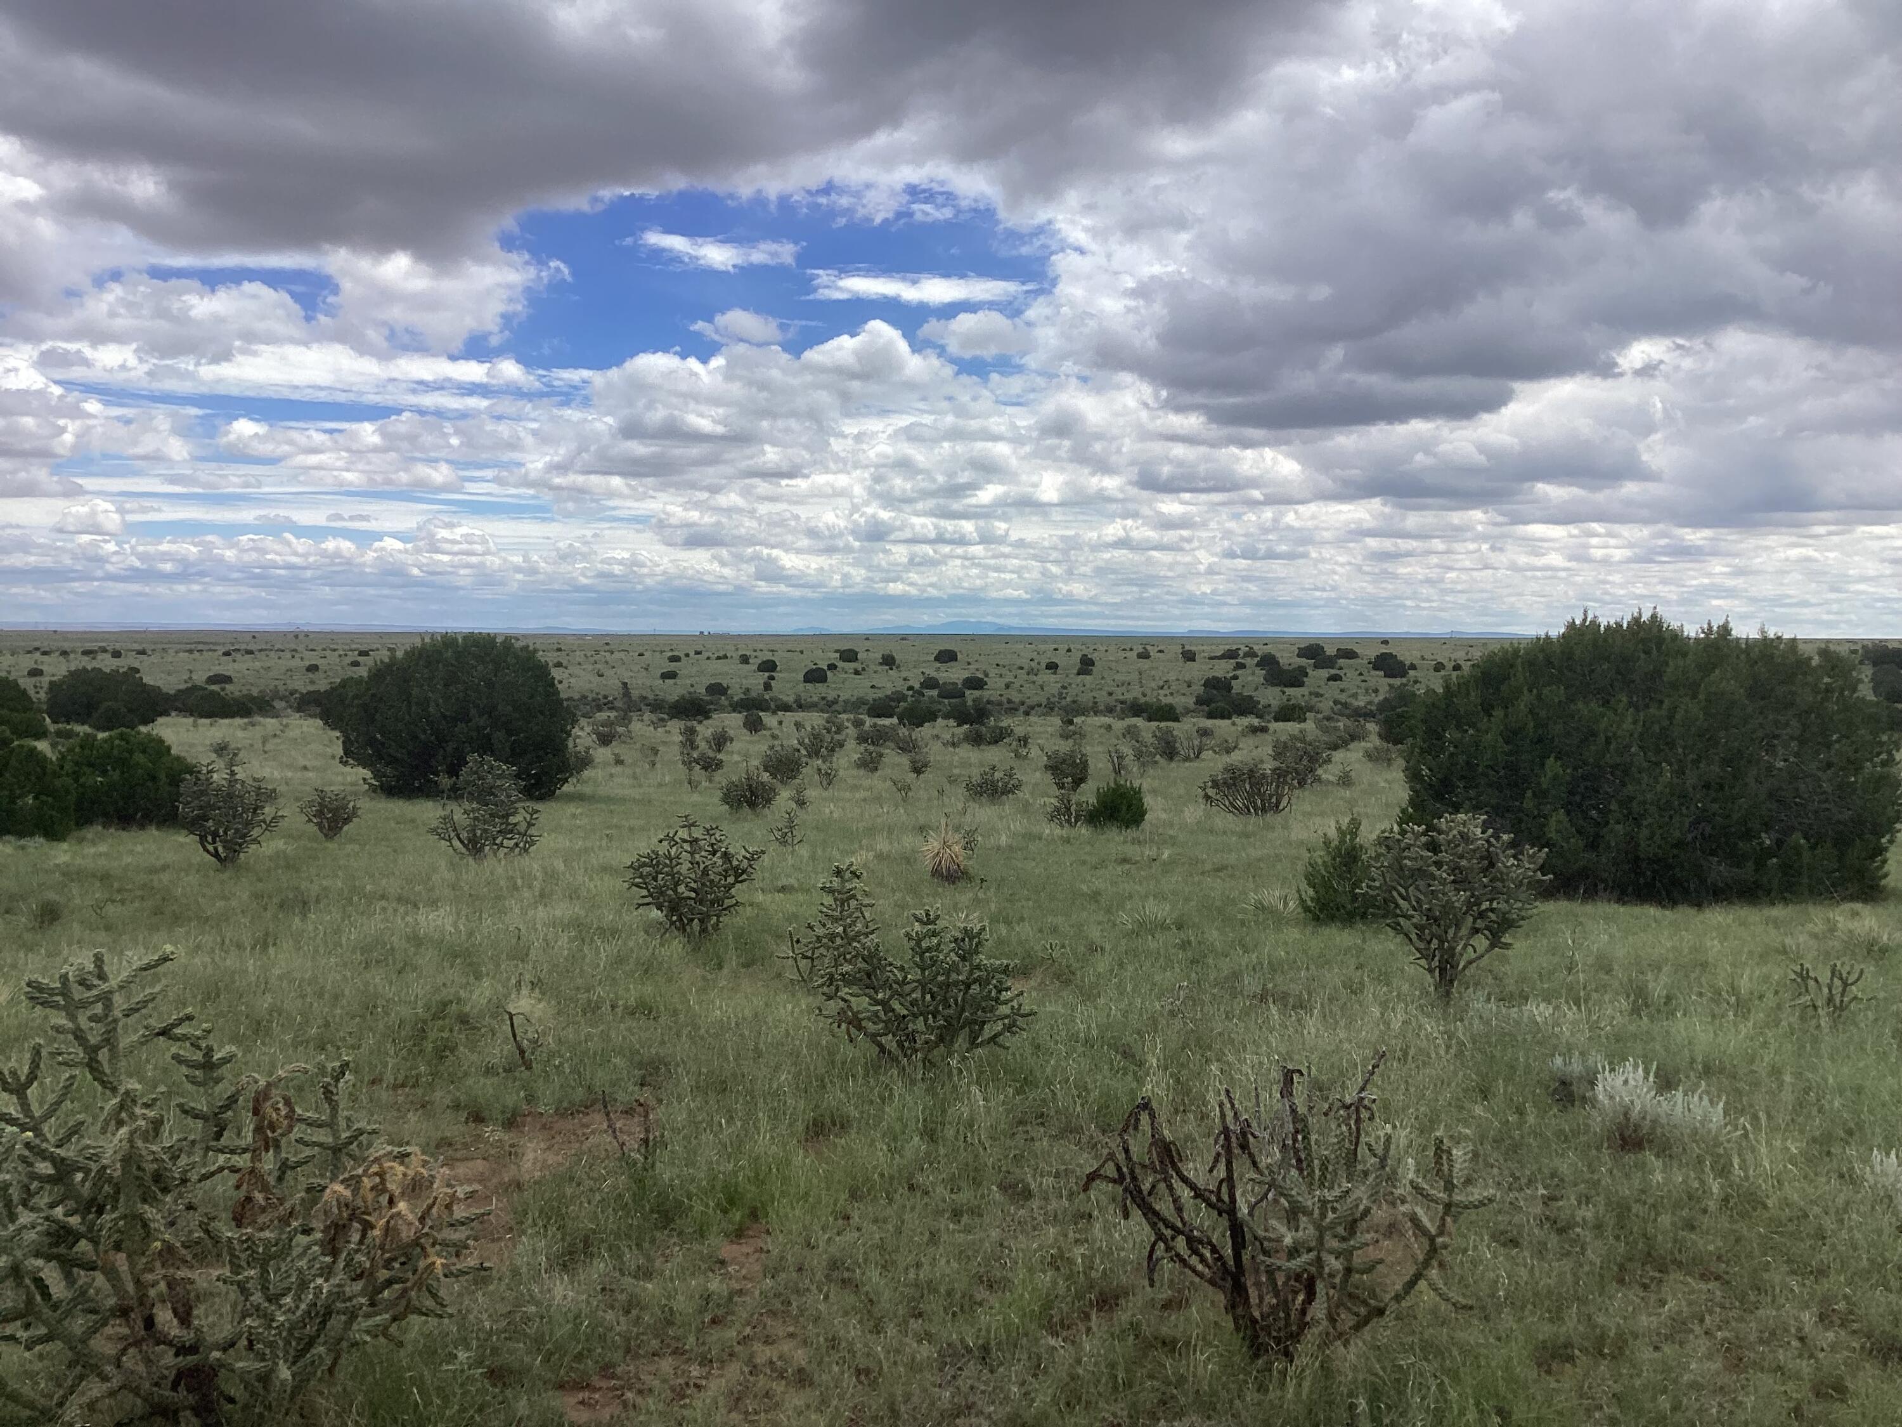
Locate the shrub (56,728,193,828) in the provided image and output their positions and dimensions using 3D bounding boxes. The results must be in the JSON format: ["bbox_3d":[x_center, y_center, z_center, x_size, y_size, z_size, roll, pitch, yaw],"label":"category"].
[{"bbox_3d":[-7.898,0.608,16.210,1.358,0.947,1.290,-1,3,-26],"label":"shrub"}]

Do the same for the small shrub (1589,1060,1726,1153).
[{"bbox_3d":[2.284,1.262,5.500,0.437,0.293,0.349,0,3,0],"label":"small shrub"}]

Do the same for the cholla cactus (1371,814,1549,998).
[{"bbox_3d":[2.402,0.908,8.038,0.842,0.870,0.757,1,3,17],"label":"cholla cactus"}]

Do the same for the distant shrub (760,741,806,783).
[{"bbox_3d":[-2.201,0.630,22.231,0.582,0.543,0.524,0,3,-6],"label":"distant shrub"}]

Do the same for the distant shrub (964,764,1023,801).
[{"bbox_3d":[0.484,0.782,19.482,0.680,0.425,0.578,0,3,1],"label":"distant shrub"}]

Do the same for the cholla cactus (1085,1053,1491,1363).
[{"bbox_3d":[0.762,1.117,3.850,0.917,0.678,0.779,0,3,0],"label":"cholla cactus"}]

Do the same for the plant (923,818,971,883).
[{"bbox_3d":[-0.027,0.972,12.182,0.361,0.468,0.361,0,3,0],"label":"plant"}]

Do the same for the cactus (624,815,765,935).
[{"bbox_3d":[-1.467,0.927,9.746,0.799,0.689,0.719,0,3,-9],"label":"cactus"}]

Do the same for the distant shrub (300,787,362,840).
[{"bbox_3d":[-5.111,0.824,14.000,0.513,0.440,0.487,0,3,0],"label":"distant shrub"}]

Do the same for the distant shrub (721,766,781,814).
[{"bbox_3d":[-1.924,0.730,16.400,0.572,0.472,0.544,0,3,0],"label":"distant shrub"}]

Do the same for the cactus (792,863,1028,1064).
[{"bbox_3d":[-0.166,0.957,6.550,0.943,0.743,0.754,0,3,0],"label":"cactus"}]

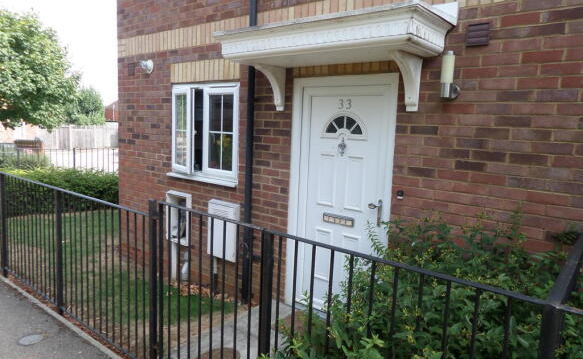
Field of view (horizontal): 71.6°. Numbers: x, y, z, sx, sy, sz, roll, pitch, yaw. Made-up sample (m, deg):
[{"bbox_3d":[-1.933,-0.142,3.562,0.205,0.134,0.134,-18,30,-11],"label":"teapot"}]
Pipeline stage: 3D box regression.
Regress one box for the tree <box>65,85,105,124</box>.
[{"bbox_3d":[-15.900,-4.900,31.000,3.300,4.400,3.300,-1,8,-27],"label":"tree"}]

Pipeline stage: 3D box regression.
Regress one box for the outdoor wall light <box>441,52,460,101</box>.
[{"bbox_3d":[1.036,-0.676,2.627,0.095,0.298,0.140,8,10,39],"label":"outdoor wall light"}]

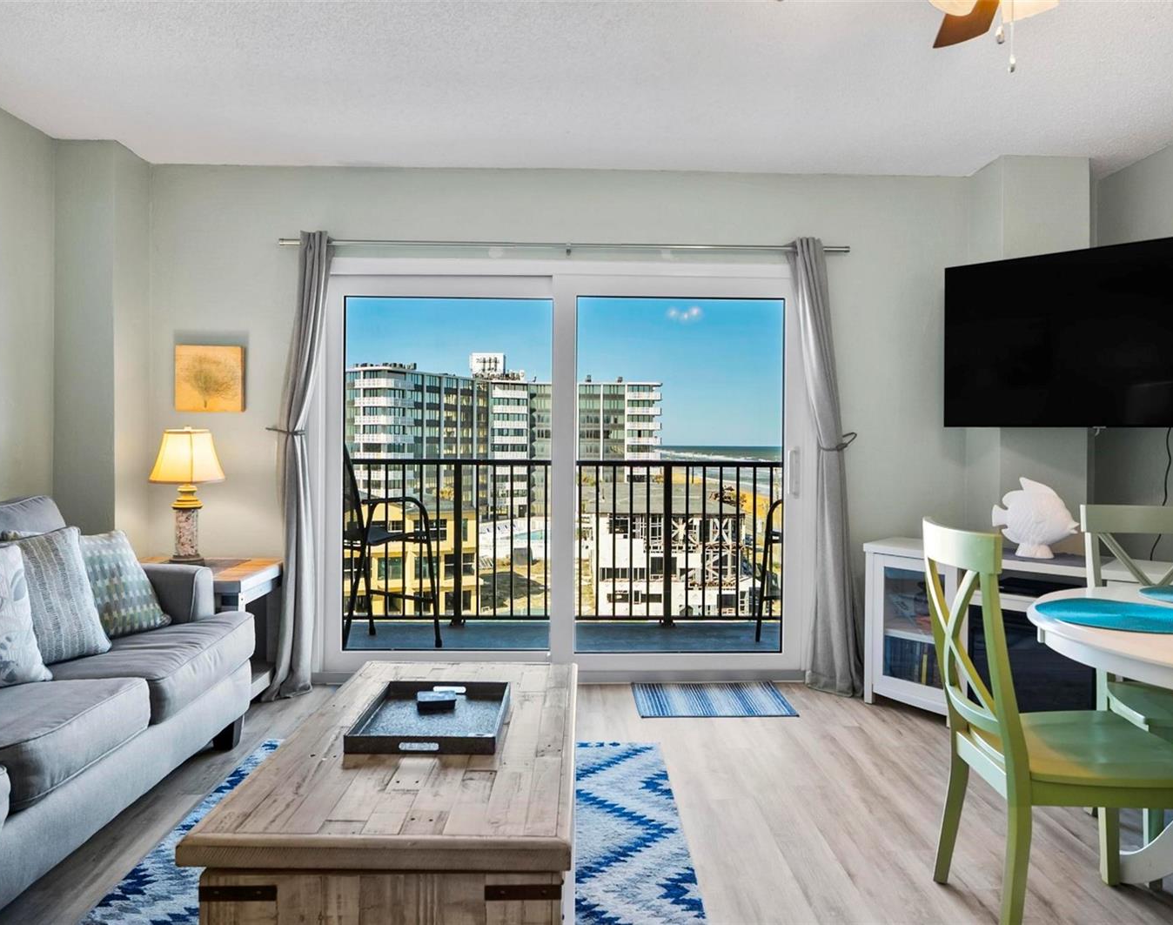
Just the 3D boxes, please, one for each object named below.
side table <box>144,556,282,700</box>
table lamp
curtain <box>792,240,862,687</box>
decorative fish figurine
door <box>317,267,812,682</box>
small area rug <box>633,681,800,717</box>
[{"bbox_3d":[-1.735,0.763,3.383,0.680,0.610,0.650,0,1,-3],"label":"side table"},{"bbox_3d":[-1.801,0.143,3.494,0.350,0.630,0.350,0,1,-1],"label":"table lamp"},{"bbox_3d":[1.125,0.019,3.621,0.330,2.125,0.160,0,1,-1],"label":"curtain"},{"bbox_3d":[1.844,0.222,3.180,0.305,0.336,0.115,1,1,22],"label":"decorative fish figurine"},{"bbox_3d":[-0.100,0.035,3.772,2.370,2.010,0.120,0,1,-1],"label":"door"},{"bbox_3d":[0.570,1.075,3.530,0.685,0.010,0.485,0,1,-1],"label":"small area rug"}]

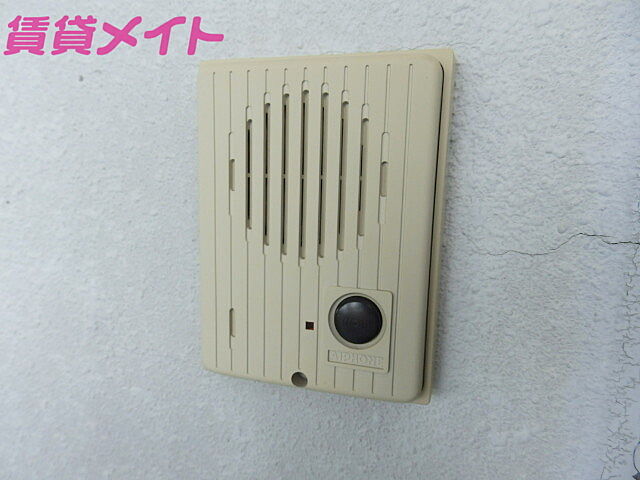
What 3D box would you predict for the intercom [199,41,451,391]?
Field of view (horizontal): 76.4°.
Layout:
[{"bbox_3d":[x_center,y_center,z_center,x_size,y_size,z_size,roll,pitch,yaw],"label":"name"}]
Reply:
[{"bbox_3d":[-0.004,-0.003,0.158,0.099,0.130,0.019,4,9,15],"label":"intercom"}]

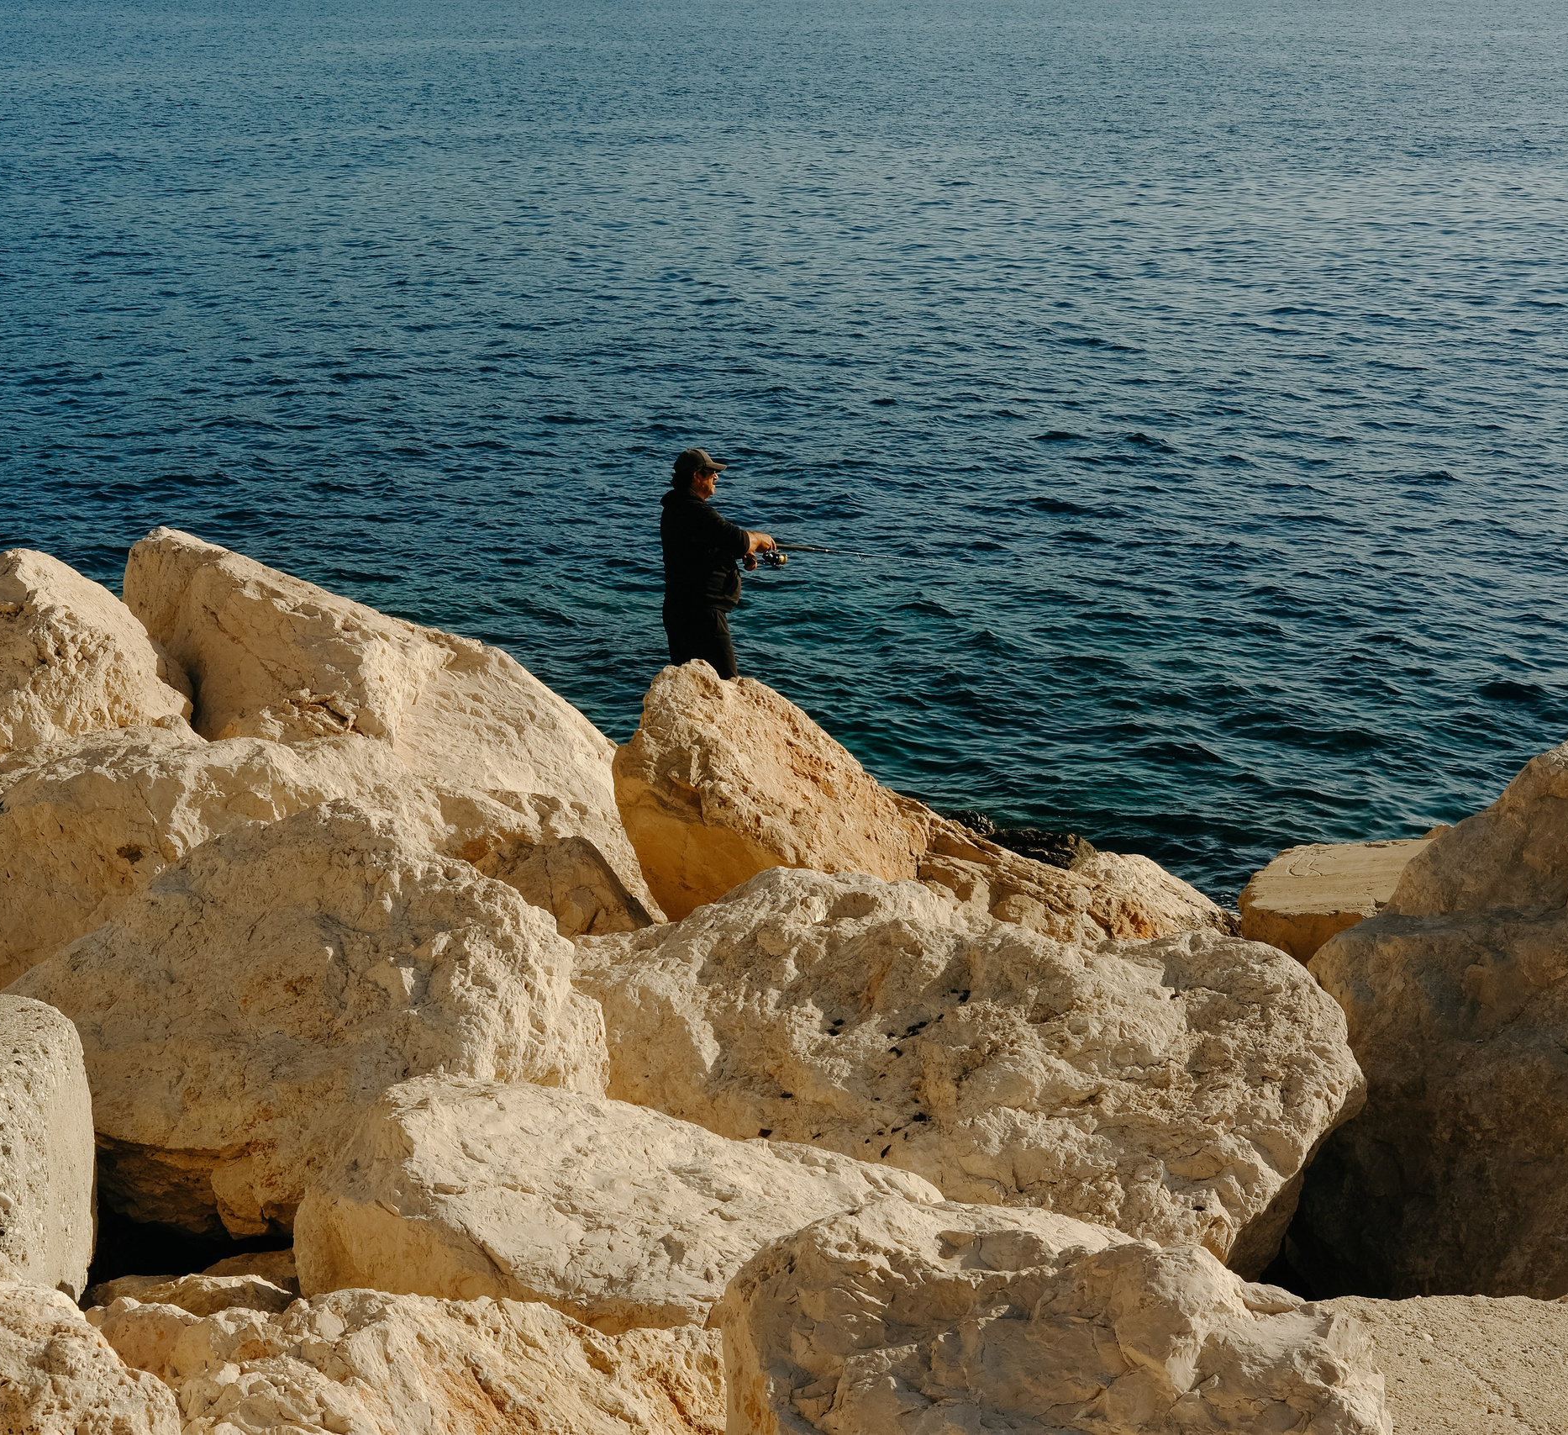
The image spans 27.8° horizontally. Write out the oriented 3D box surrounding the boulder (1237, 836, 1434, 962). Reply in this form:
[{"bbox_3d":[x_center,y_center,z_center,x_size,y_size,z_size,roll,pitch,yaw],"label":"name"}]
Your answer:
[{"bbox_3d":[2.417,0.815,13.300,1.050,0.600,1.000,0,13,0],"label":"boulder"}]

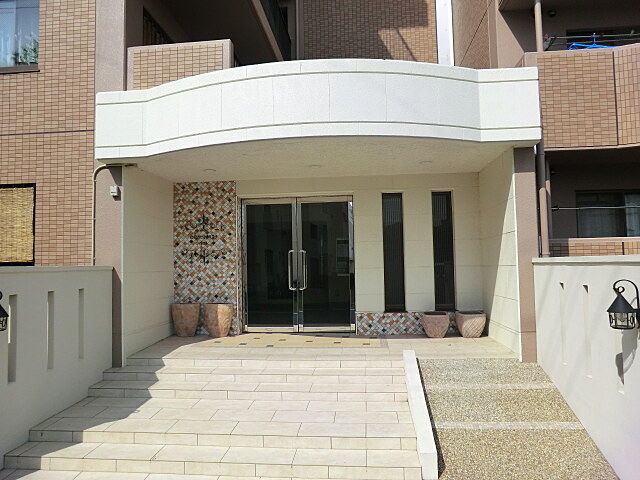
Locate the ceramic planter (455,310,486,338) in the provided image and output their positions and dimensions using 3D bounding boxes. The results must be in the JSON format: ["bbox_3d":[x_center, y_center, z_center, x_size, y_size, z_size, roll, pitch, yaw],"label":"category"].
[{"bbox_3d":[2.208,1.238,6.483,0.436,0.341,0.436,-1,-3,5],"label":"ceramic planter"}]

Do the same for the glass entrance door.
[{"bbox_3d":[-0.366,0.387,7.258,1.821,2.223,0.120,-1,-3,5],"label":"glass entrance door"}]

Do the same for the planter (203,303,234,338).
[{"bbox_3d":[-1.562,1.240,6.827,0.466,0.475,0.466,-1,-3,0],"label":"planter"}]

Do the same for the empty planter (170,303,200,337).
[{"bbox_3d":[-2.077,1.245,6.876,0.455,0.472,0.455,-1,-3,5],"label":"empty planter"}]

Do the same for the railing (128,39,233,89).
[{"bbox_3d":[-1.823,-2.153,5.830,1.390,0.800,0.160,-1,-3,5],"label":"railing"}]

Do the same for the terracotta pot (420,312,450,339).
[{"bbox_3d":[1.710,1.250,6.531,0.397,0.341,0.397,-1,-3,5],"label":"terracotta pot"}]

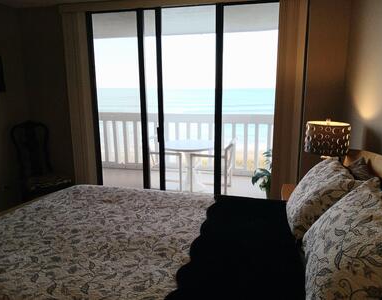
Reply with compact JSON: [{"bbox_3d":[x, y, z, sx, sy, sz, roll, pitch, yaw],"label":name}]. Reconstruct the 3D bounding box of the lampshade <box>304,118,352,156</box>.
[{"bbox_3d":[1.194,-0.107,2.723,0.360,0.260,0.360,2,11,11],"label":"lampshade"}]

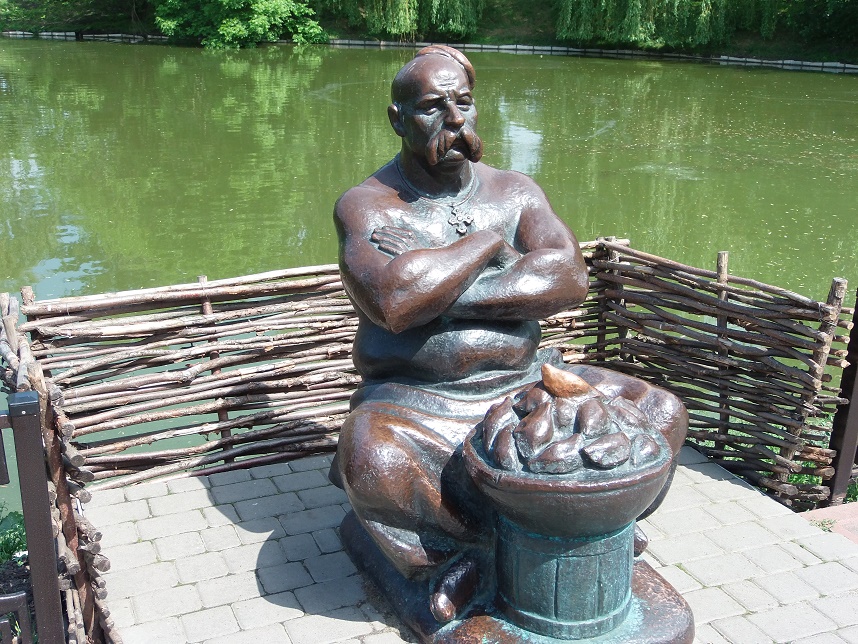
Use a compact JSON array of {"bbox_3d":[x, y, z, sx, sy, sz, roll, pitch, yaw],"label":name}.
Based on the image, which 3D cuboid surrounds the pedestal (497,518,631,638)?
[{"bbox_3d":[0.306,0.517,2.251,0.300,0.225,0.300,1,18,0],"label":"pedestal"}]

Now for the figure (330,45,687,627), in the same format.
[{"bbox_3d":[0.157,-0.055,2.465,0.790,1.175,0.770,-6,19,-21],"label":"figure"}]

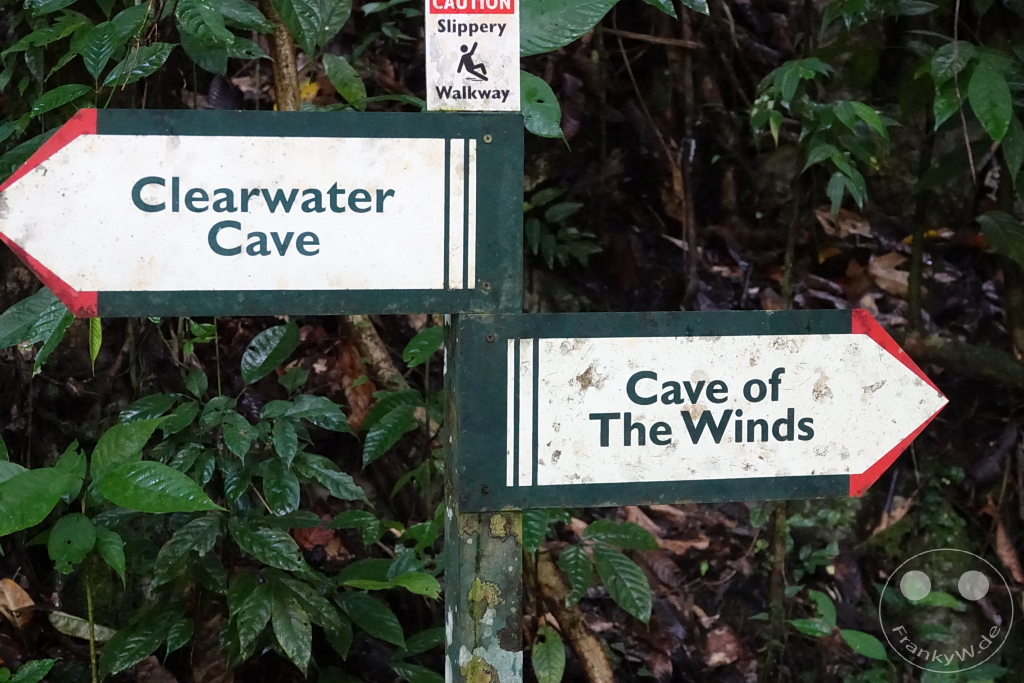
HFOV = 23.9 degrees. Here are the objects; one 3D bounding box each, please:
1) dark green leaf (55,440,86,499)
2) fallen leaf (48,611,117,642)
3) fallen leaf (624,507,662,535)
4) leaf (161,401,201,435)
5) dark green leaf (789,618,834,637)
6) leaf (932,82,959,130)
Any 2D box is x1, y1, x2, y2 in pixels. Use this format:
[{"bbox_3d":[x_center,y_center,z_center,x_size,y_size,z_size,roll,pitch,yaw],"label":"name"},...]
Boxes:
[{"bbox_3d":[-0.673,0.199,3.700,0.056,0.101,0.022,3,-24,-11],"label":"dark green leaf"},{"bbox_3d":[-0.706,0.470,3.990,0.128,0.042,0.020,17,-37,9],"label":"fallen leaf"},{"bbox_3d":[0.268,0.355,4.850,0.115,0.025,0.045,41,41,24],"label":"fallen leaf"},{"bbox_3d":[-0.523,0.123,3.820,0.044,0.018,0.087,29,59,25],"label":"leaf"},{"bbox_3d":[0.578,0.550,4.650,0.087,0.015,0.045,9,42,10],"label":"dark green leaf"},{"bbox_3d":[0.747,-0.412,4.200,0.050,0.107,0.020,14,-22,8],"label":"leaf"}]

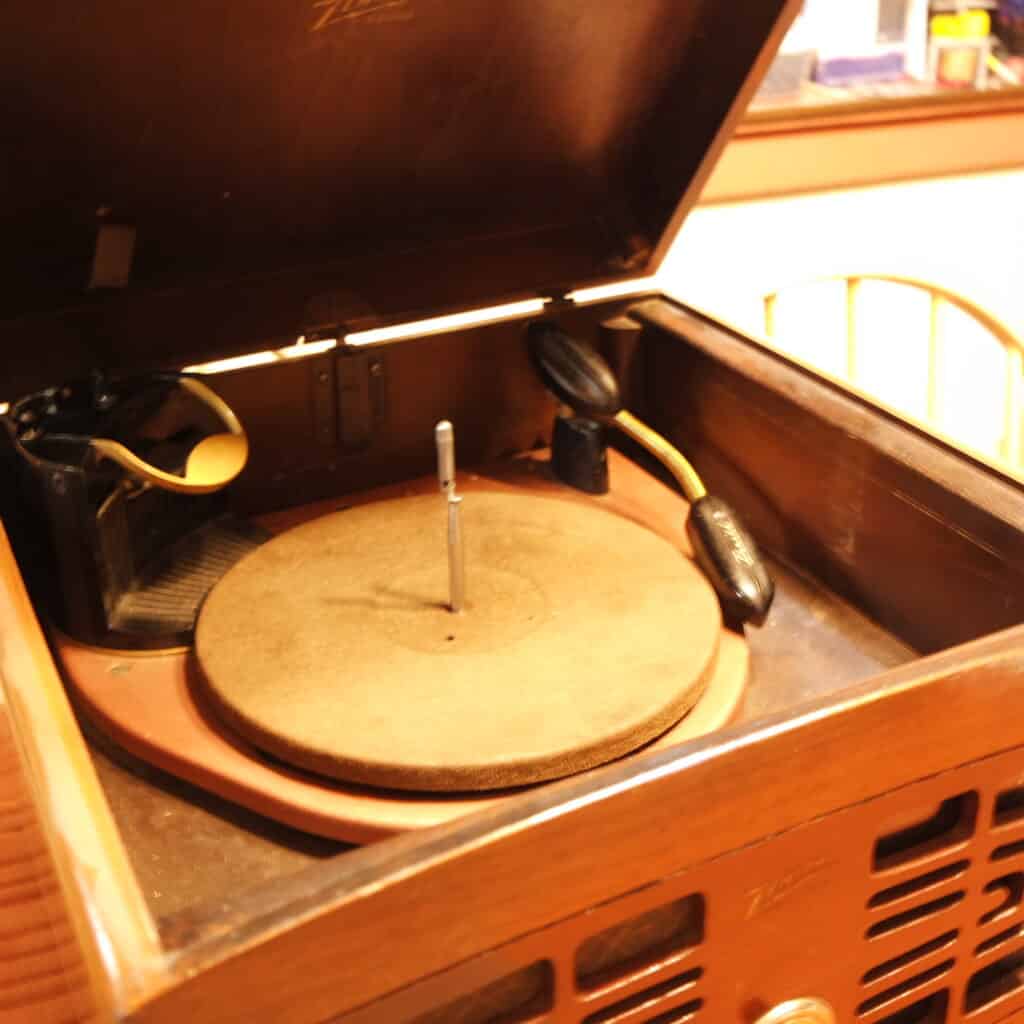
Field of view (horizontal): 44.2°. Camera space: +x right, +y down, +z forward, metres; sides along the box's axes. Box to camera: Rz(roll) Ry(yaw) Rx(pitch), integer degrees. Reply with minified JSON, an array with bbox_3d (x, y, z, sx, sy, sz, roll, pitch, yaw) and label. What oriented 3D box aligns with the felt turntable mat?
[{"bbox_3d":[-0.025,0.050,0.614,0.248,0.012,0.248,-1,27,0],"label":"felt turntable mat"}]

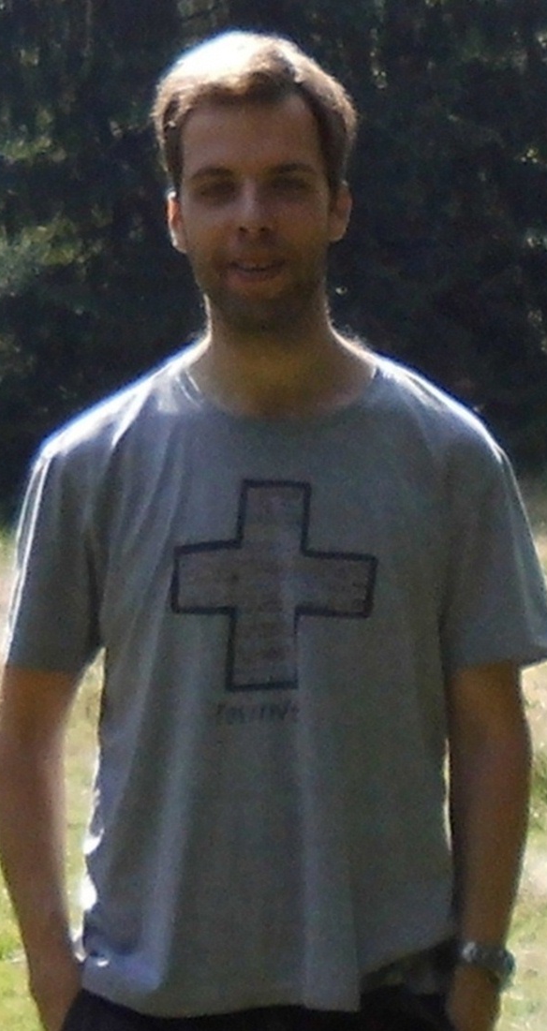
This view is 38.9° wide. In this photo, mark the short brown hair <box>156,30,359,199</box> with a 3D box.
[{"bbox_3d":[-0.019,-0.350,0.735,0.188,0.190,0.210,1,10,5],"label":"short brown hair"}]

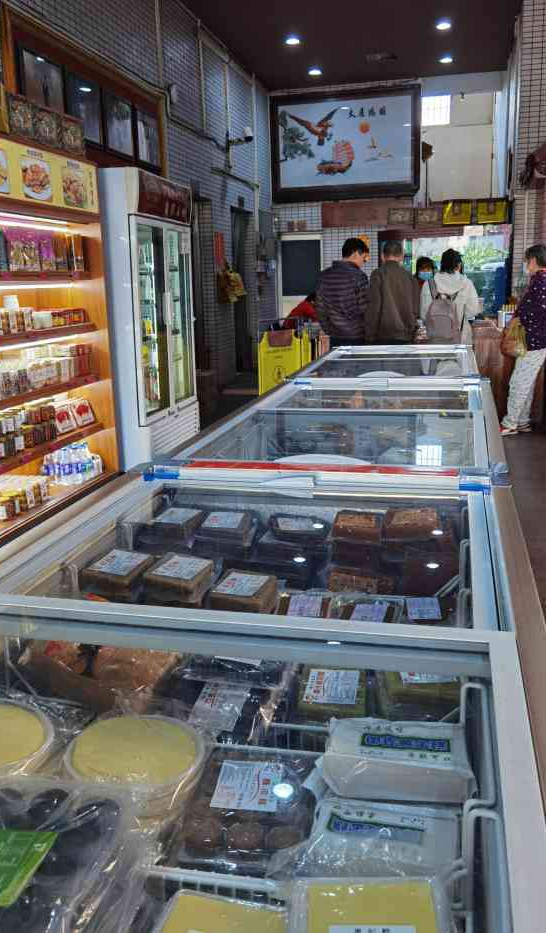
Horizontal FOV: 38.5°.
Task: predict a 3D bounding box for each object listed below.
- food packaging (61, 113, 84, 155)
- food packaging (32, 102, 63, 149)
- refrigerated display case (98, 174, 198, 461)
[{"bbox_3d":[-1.226,-1.944,4.596,0.110,0.193,0.255,2,14,13],"label":"food packaging"},{"bbox_3d":[-1.293,-1.867,4.313,0.110,0.190,0.275,2,14,13],"label":"food packaging"},{"bbox_3d":[-1.029,-0.964,5.567,0.660,2.029,1.021,2,14,13],"label":"refrigerated display case"}]

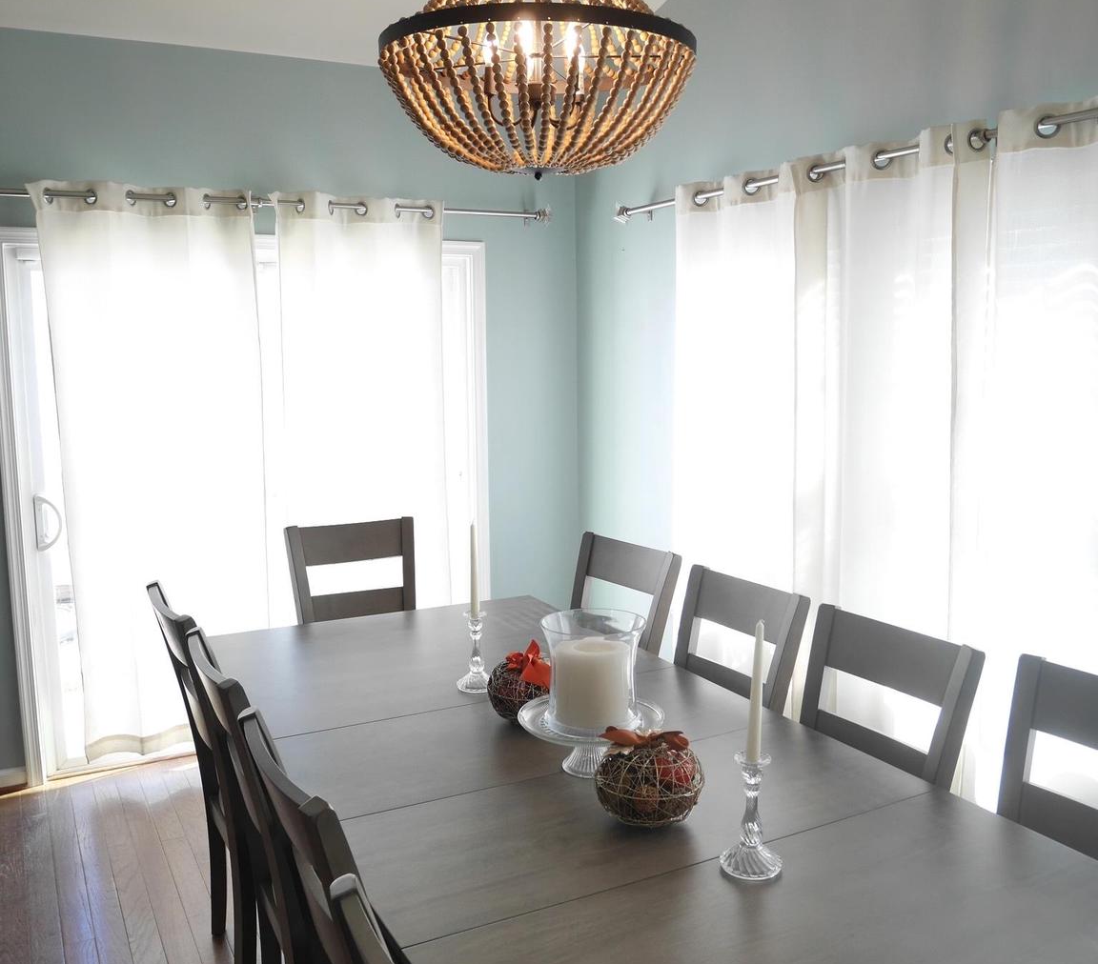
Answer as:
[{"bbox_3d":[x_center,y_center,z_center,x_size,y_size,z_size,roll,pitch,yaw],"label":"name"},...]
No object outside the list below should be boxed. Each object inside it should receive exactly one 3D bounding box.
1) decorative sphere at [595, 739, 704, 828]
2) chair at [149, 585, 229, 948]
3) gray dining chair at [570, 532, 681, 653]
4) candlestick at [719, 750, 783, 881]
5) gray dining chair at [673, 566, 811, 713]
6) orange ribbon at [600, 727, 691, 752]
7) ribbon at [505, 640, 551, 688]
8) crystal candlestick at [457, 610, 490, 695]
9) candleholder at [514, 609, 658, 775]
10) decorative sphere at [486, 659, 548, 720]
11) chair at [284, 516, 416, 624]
[{"bbox_3d":[0.181,0.540,1.822,0.194,0.153,0.194,0,7,0],"label":"decorative sphere"},{"bbox_3d":[-0.703,0.776,2.739,0.570,1.010,0.470,-4,8,-28],"label":"chair"},{"bbox_3d":[0.040,0.718,3.151,0.570,1.010,0.470,-5,9,-33],"label":"gray dining chair"},{"bbox_3d":[0.334,0.544,1.664,0.102,0.185,0.102,0,7,0],"label":"candlestick"},{"bbox_3d":[0.298,0.769,2.667,0.565,0.995,0.460,-4,9,-28],"label":"gray dining chair"},{"bbox_3d":[0.173,0.462,1.812,0.165,0.045,0.085,1,8,6],"label":"orange ribbon"},{"bbox_3d":[-0.045,0.412,2.312,0.120,0.090,0.105,0,7,-1],"label":"ribbon"},{"bbox_3d":[-0.190,0.433,2.611,0.098,0.194,0.098,0,7,0],"label":"crystal candlestick"},{"bbox_3d":[0.089,0.436,2.097,0.300,0.310,0.300,0,7,0],"label":"candleholder"},{"bbox_3d":[-0.052,0.474,2.367,0.180,0.170,0.180,0,7,0],"label":"decorative sphere"},{"bbox_3d":[-0.587,0.680,3.496,0.470,1.010,0.570,-4,8,-28],"label":"chair"}]

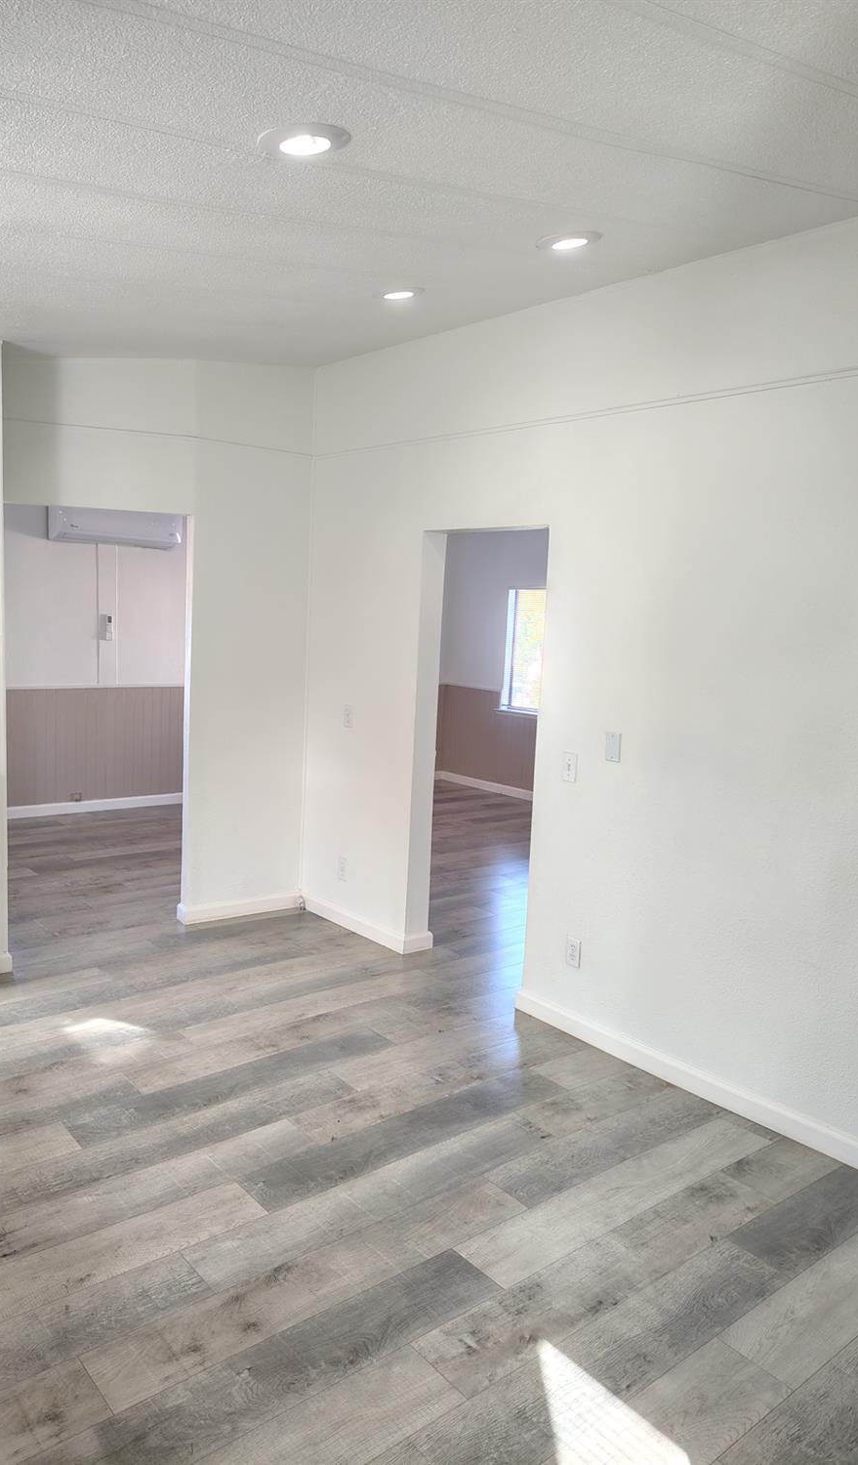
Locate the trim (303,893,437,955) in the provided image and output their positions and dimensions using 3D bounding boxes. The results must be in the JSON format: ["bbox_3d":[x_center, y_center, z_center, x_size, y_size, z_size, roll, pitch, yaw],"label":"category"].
[{"bbox_3d":[-0.337,0.974,5.302,0.181,0.085,0.890,-3,9,-40],"label":"trim"}]

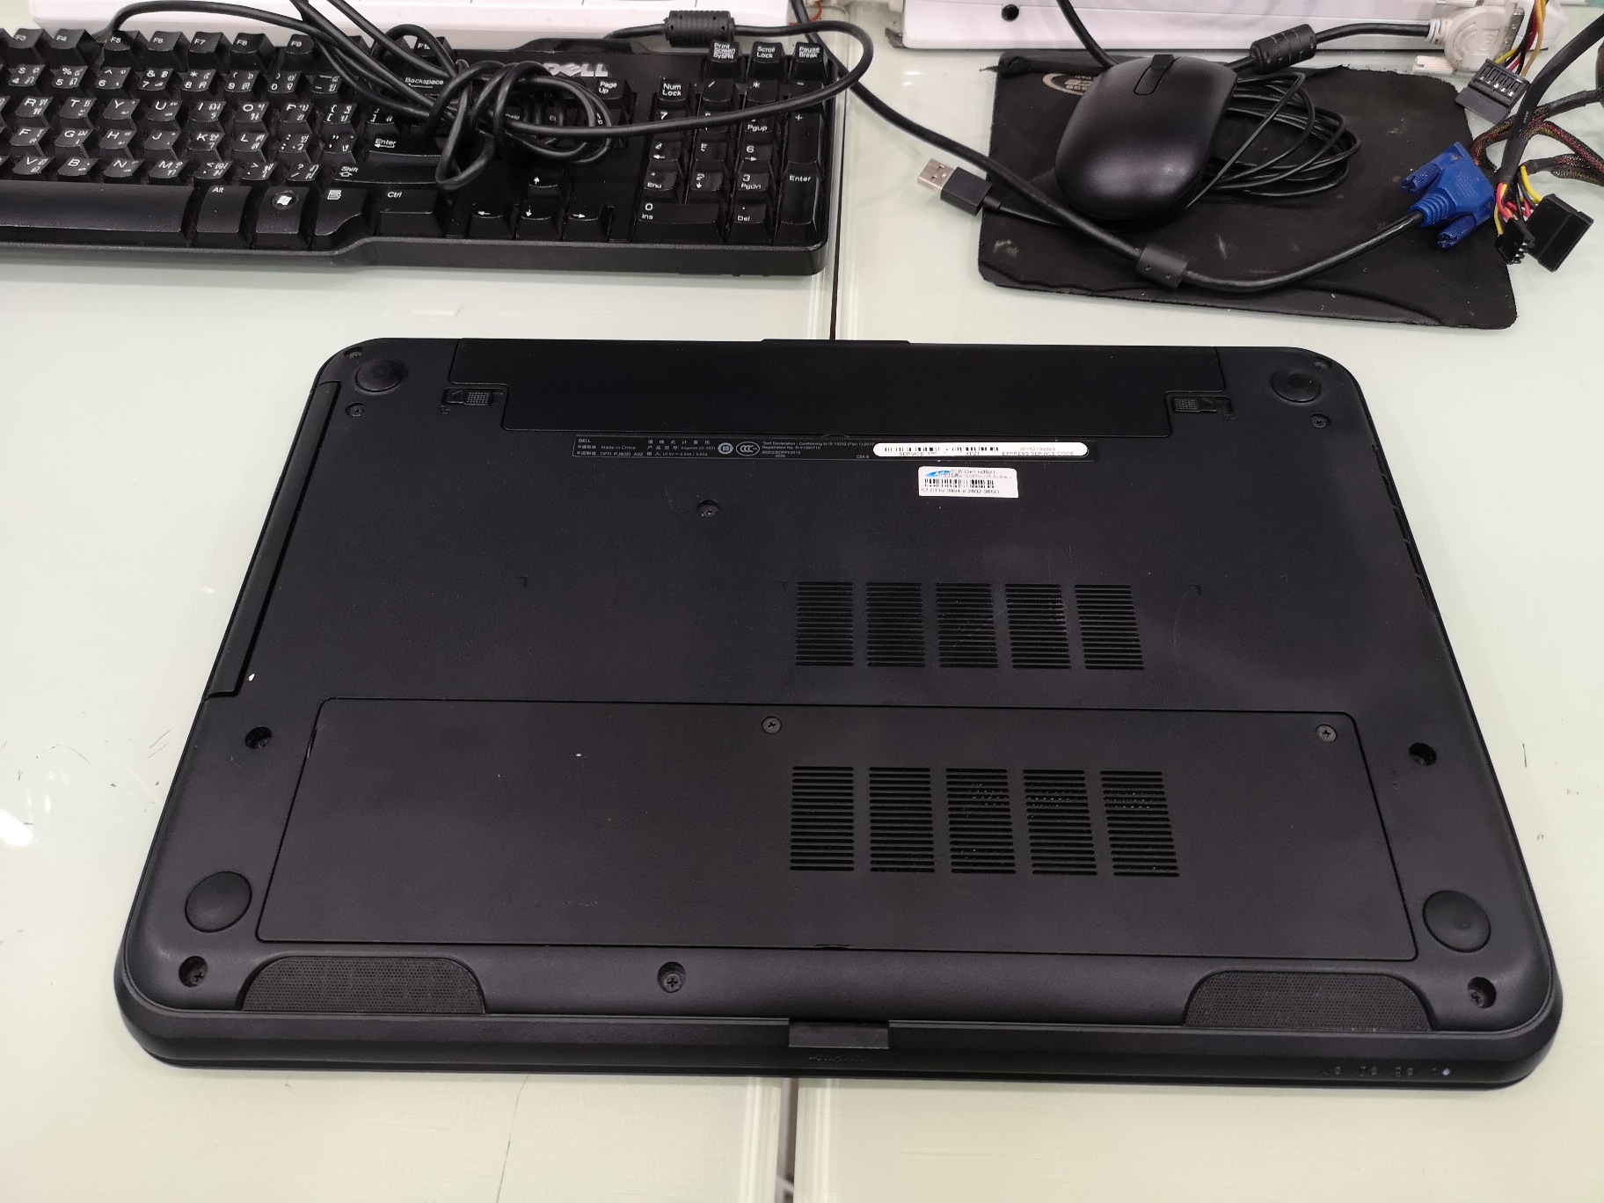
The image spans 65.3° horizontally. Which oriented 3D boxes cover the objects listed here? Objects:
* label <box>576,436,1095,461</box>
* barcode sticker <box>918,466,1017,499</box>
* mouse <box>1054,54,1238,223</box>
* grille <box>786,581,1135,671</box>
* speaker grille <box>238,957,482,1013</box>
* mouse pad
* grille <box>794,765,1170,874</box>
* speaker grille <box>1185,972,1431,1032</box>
[{"bbox_3d":[0.011,-0.051,0.418,0.174,0.001,0.009,1,55,1],"label":"label"},{"bbox_3d":[0.054,-0.039,0.409,0.032,0.001,0.012,1,55,2],"label":"barcode sticker"},{"bbox_3d":[0.148,-0.203,0.530,0.062,0.037,0.113,18,57,13],"label":"mouse"},{"bbox_3d":[0.050,0.007,0.378,0.102,0.002,0.031,1,55,1],"label":"grille"},{"bbox_3d":[-0.111,0.098,0.319,0.063,0.003,0.013,0,74,1],"label":"speaker grille"},{"bbox_3d":[0.189,-0.185,0.540,0.213,0.004,0.172,6,55,5],"label":"mouse pad"},{"bbox_3d":[0.049,0.060,0.341,0.103,0.002,0.031,1,55,1],"label":"grille"},{"bbox_3d":[0.127,0.101,0.315,0.061,0.003,0.014,1,74,1],"label":"speaker grille"}]

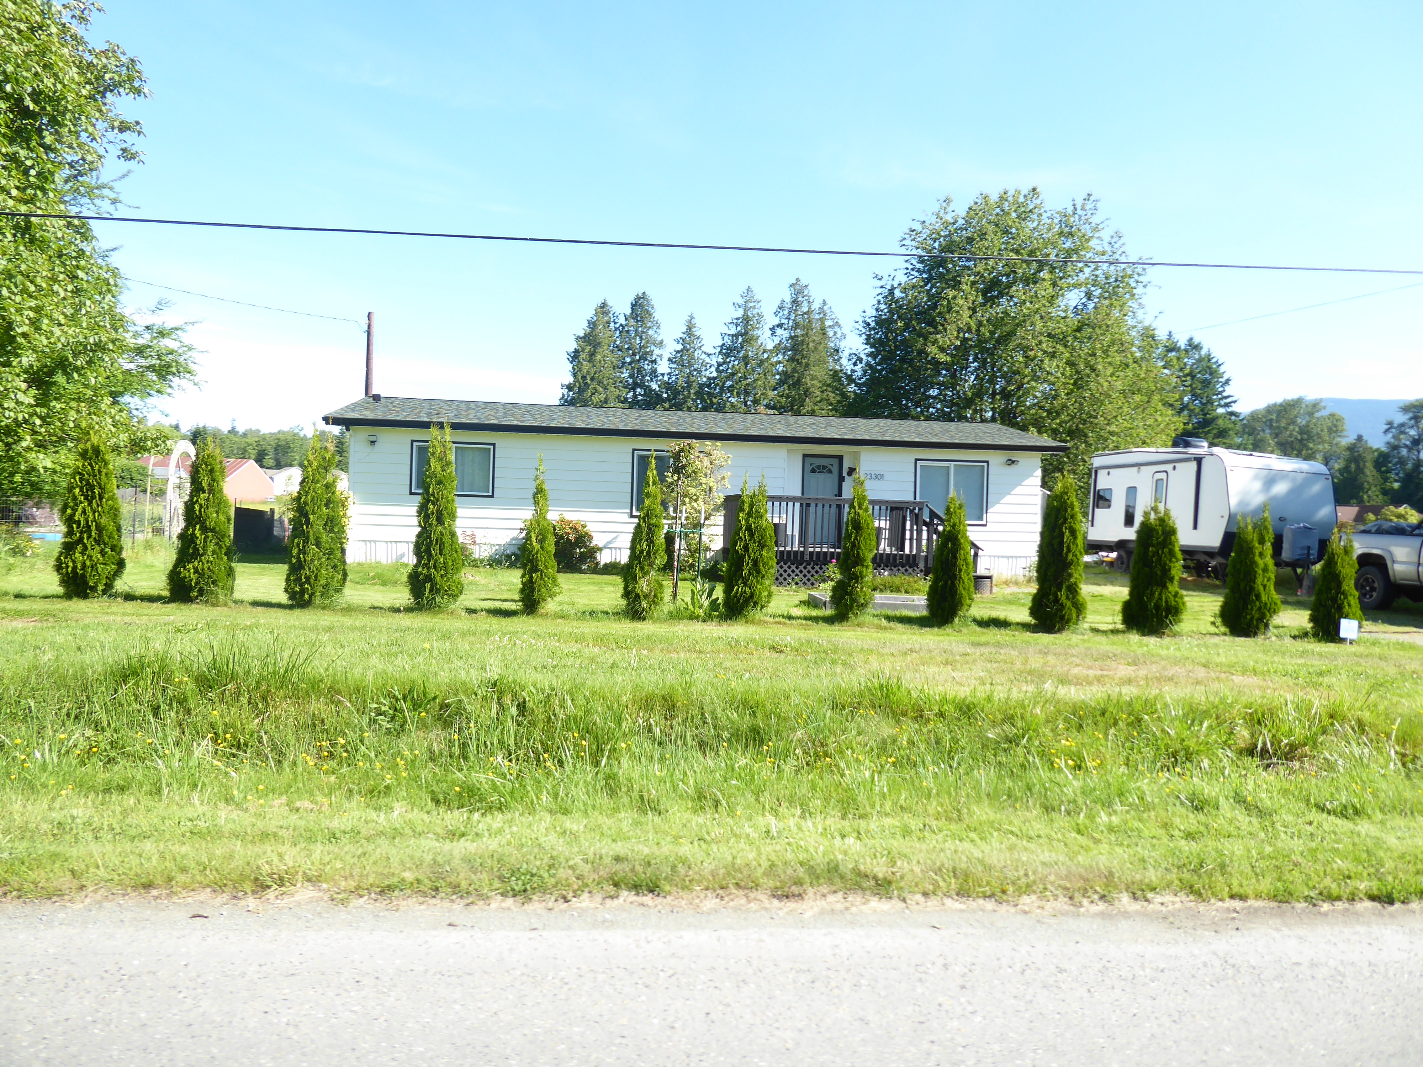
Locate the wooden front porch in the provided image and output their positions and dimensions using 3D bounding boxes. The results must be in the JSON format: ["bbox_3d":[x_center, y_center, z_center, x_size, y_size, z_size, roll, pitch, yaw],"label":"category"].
[{"bbox_3d":[2.950,0.164,22.550,5.100,1.860,2.250,2,1,-9],"label":"wooden front porch"}]

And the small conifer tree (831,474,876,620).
[{"bbox_3d":[2.110,0.207,15.300,0.662,2.185,0.662,2,1,0],"label":"small conifer tree"}]

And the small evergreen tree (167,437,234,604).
[{"bbox_3d":[-6.429,-0.161,12.934,0.840,2.099,0.840,2,1,-7],"label":"small evergreen tree"}]

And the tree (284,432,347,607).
[{"bbox_3d":[-5.009,-0.169,13.006,0.802,2.209,0.802,2,1,-7],"label":"tree"}]

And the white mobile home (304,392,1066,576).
[{"bbox_3d":[-0.480,-1.188,25.193,15.520,3.769,7.969,2,1,-7],"label":"white mobile home"}]

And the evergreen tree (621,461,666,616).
[{"bbox_3d":[-0.866,0.071,13.123,0.554,2.030,0.554,2,1,-7],"label":"evergreen tree"}]

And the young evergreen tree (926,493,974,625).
[{"bbox_3d":[3.554,0.374,15.350,0.714,1.959,0.714,2,1,0],"label":"young evergreen tree"}]

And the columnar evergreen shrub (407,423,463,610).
[{"bbox_3d":[-4.019,-0.243,14.950,0.809,2.701,0.809,2,1,0],"label":"columnar evergreen shrub"}]

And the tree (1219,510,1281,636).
[{"bbox_3d":[7.082,0.505,13.540,0.820,1.699,0.820,2,1,-7],"label":"tree"}]

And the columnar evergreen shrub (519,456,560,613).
[{"bbox_3d":[-2.215,0.014,13.209,0.529,2.015,0.529,2,1,-7],"label":"columnar evergreen shrub"}]

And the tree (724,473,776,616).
[{"bbox_3d":[0.500,0.181,13.389,0.695,1.854,0.695,2,1,-7],"label":"tree"}]

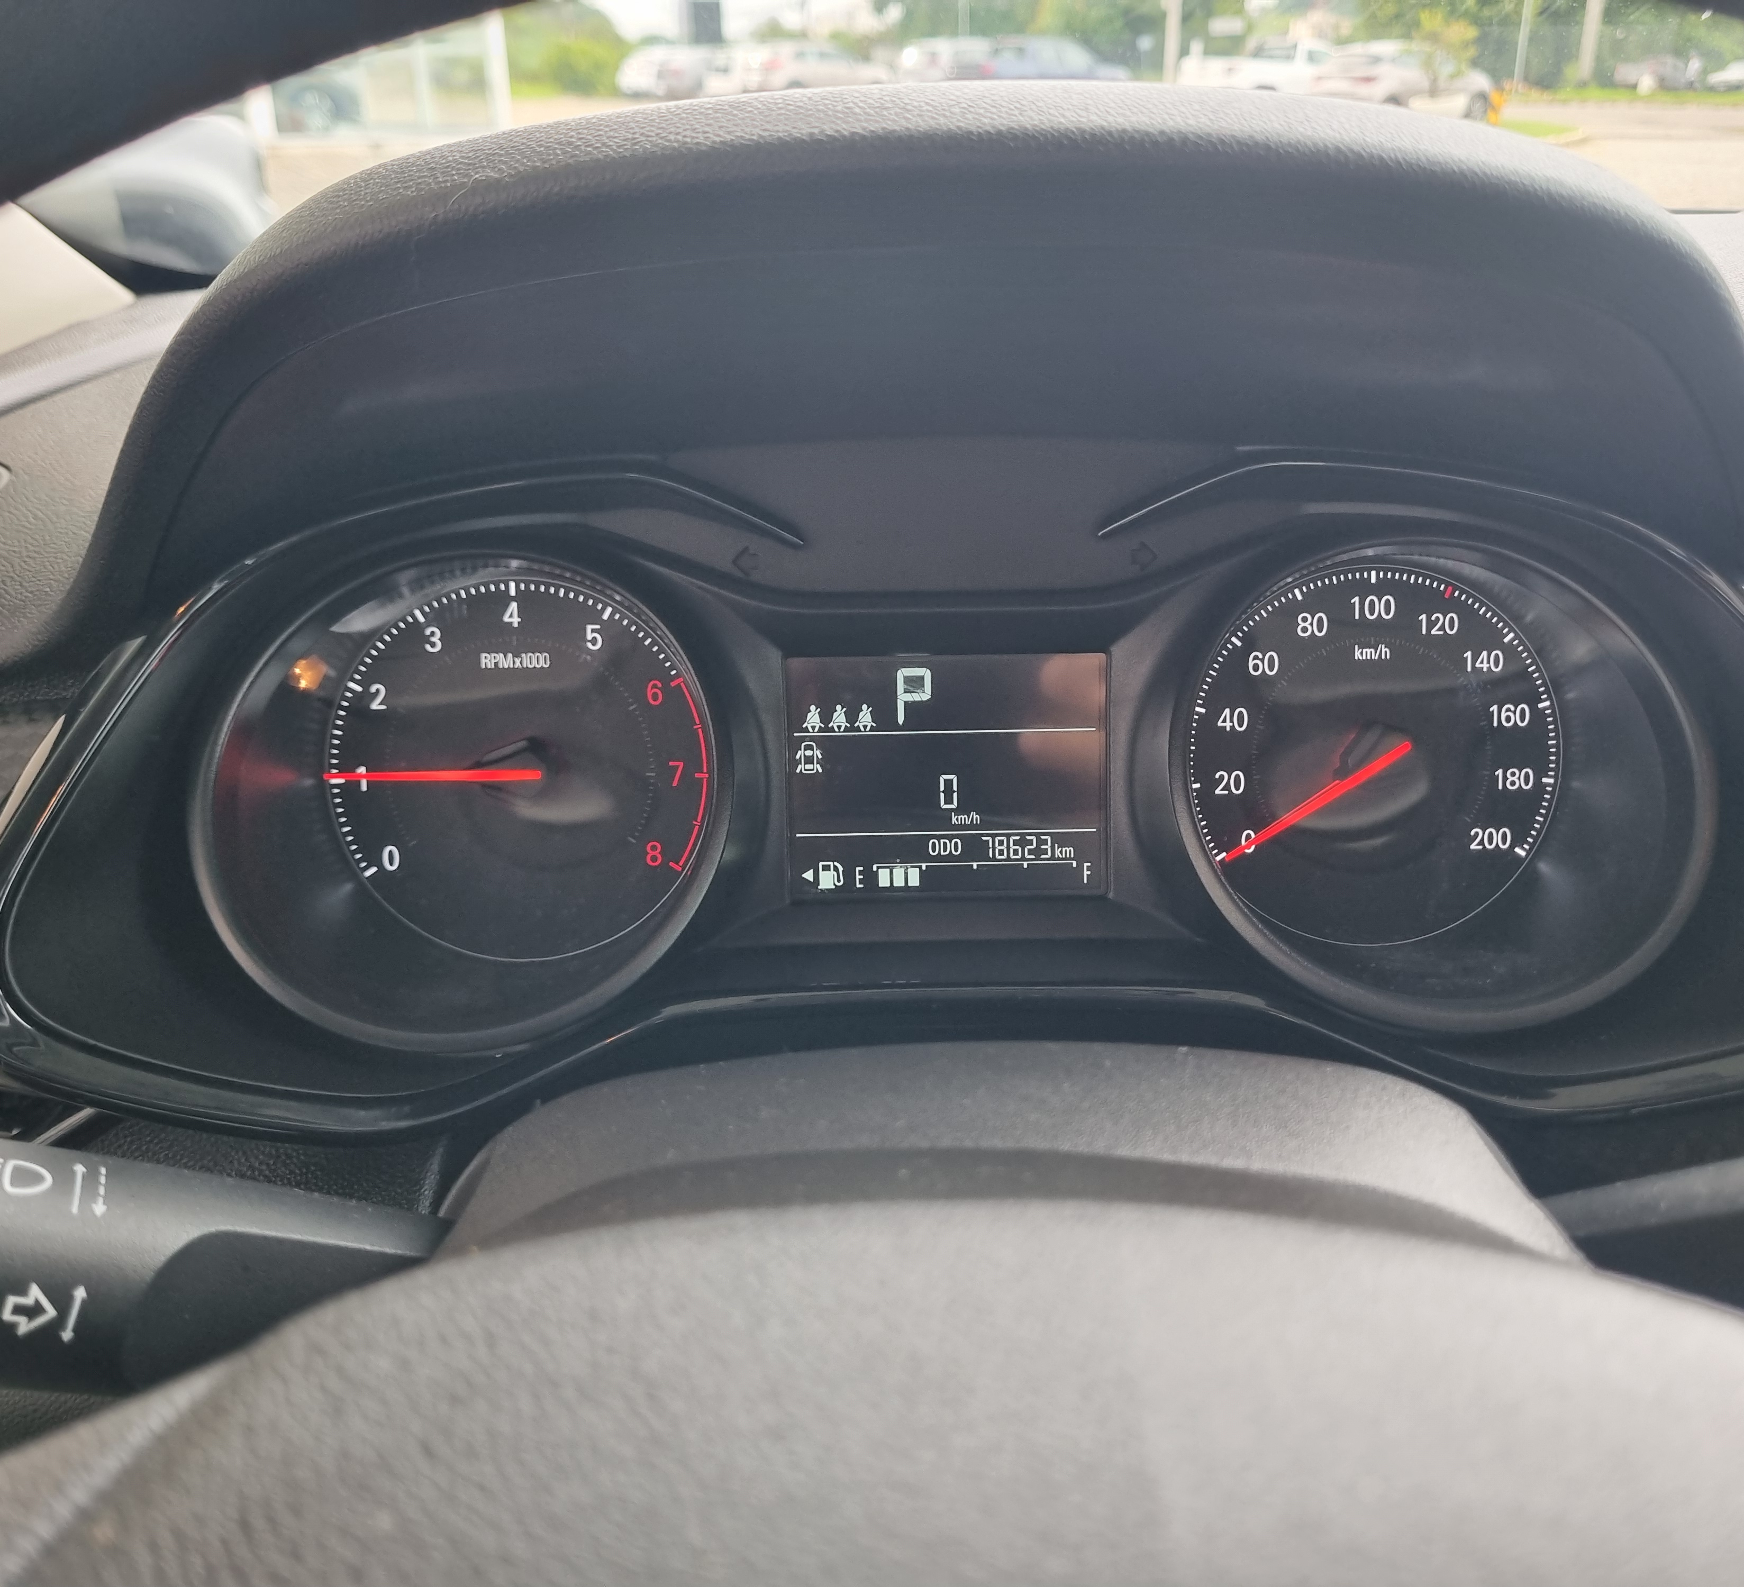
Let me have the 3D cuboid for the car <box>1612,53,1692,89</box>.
[{"bbox_3d":[38.459,-35.492,78.222,4.500,1.580,1.700,-19,31,-36],"label":"car"}]

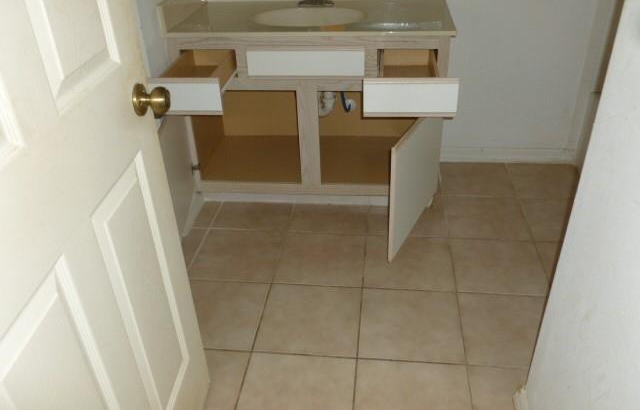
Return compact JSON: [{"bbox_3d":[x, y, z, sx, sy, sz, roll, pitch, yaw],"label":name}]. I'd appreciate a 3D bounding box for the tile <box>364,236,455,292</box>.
[{"bbox_3d":[0.341,0.222,2.003,0.330,0.010,0.330,2,33,7],"label":"tile"}]

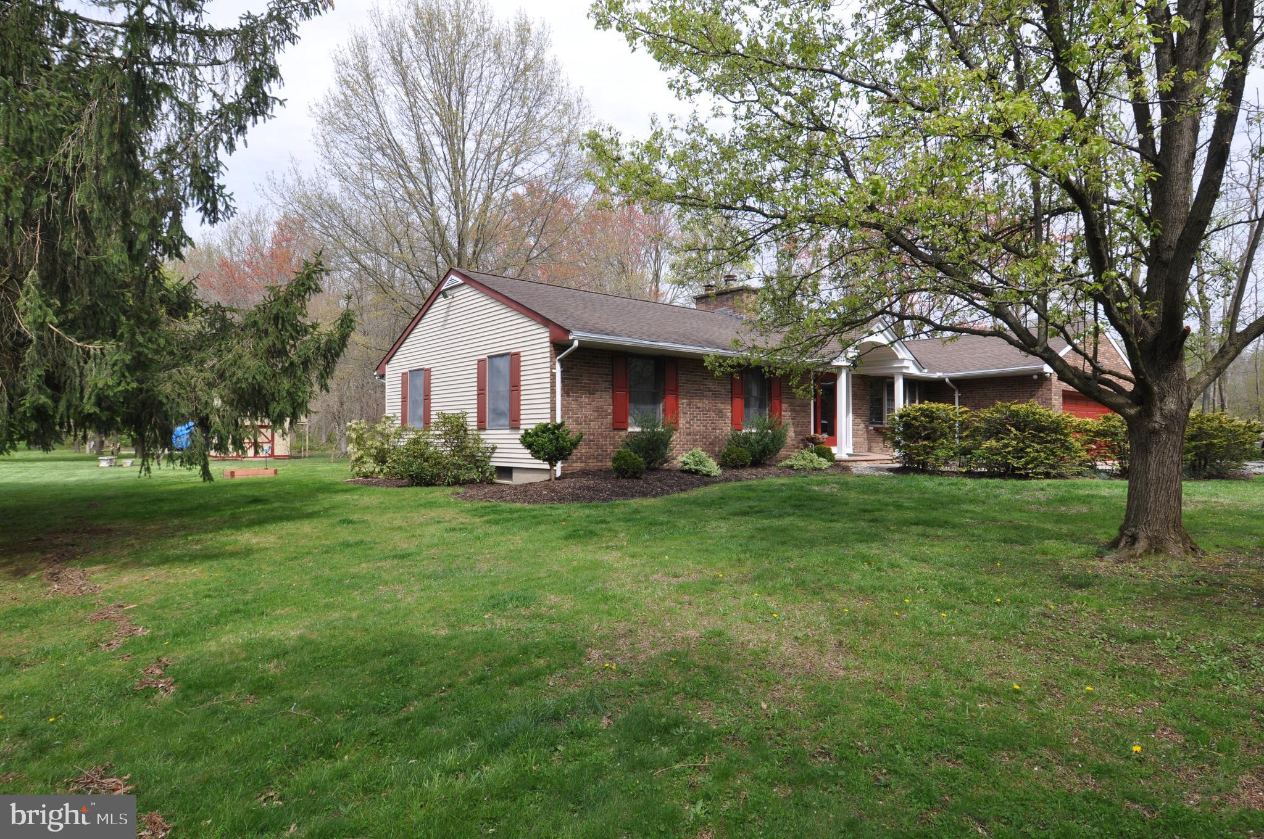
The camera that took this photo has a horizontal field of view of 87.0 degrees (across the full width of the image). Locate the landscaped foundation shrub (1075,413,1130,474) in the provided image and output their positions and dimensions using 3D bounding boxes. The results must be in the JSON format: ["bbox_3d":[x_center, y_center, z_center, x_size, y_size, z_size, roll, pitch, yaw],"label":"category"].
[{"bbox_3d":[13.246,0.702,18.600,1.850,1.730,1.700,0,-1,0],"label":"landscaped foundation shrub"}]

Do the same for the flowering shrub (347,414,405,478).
[{"bbox_3d":[-6.628,0.721,17.300,1.550,1.600,1.500,0,-1,0],"label":"flowering shrub"}]

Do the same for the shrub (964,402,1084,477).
[{"bbox_3d":[10.441,0.550,17.700,3.000,2.000,2.400,0,-1,0],"label":"shrub"}]

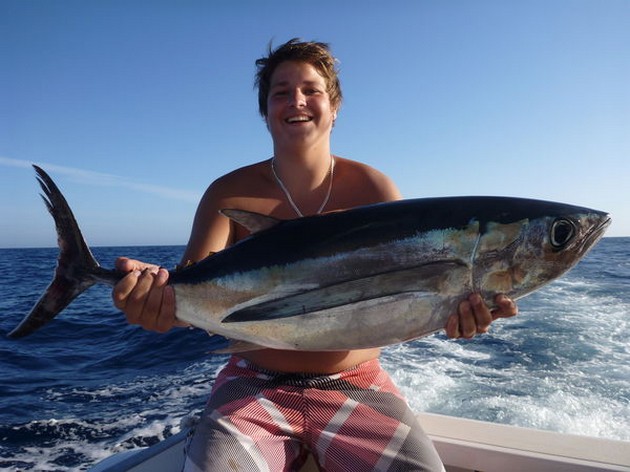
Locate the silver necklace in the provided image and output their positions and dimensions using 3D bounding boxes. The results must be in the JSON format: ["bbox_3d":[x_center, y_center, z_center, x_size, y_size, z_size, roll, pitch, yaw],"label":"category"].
[{"bbox_3d":[-0.026,-0.097,1.080,0.137,0.150,0.120,-1,-1,0],"label":"silver necklace"}]

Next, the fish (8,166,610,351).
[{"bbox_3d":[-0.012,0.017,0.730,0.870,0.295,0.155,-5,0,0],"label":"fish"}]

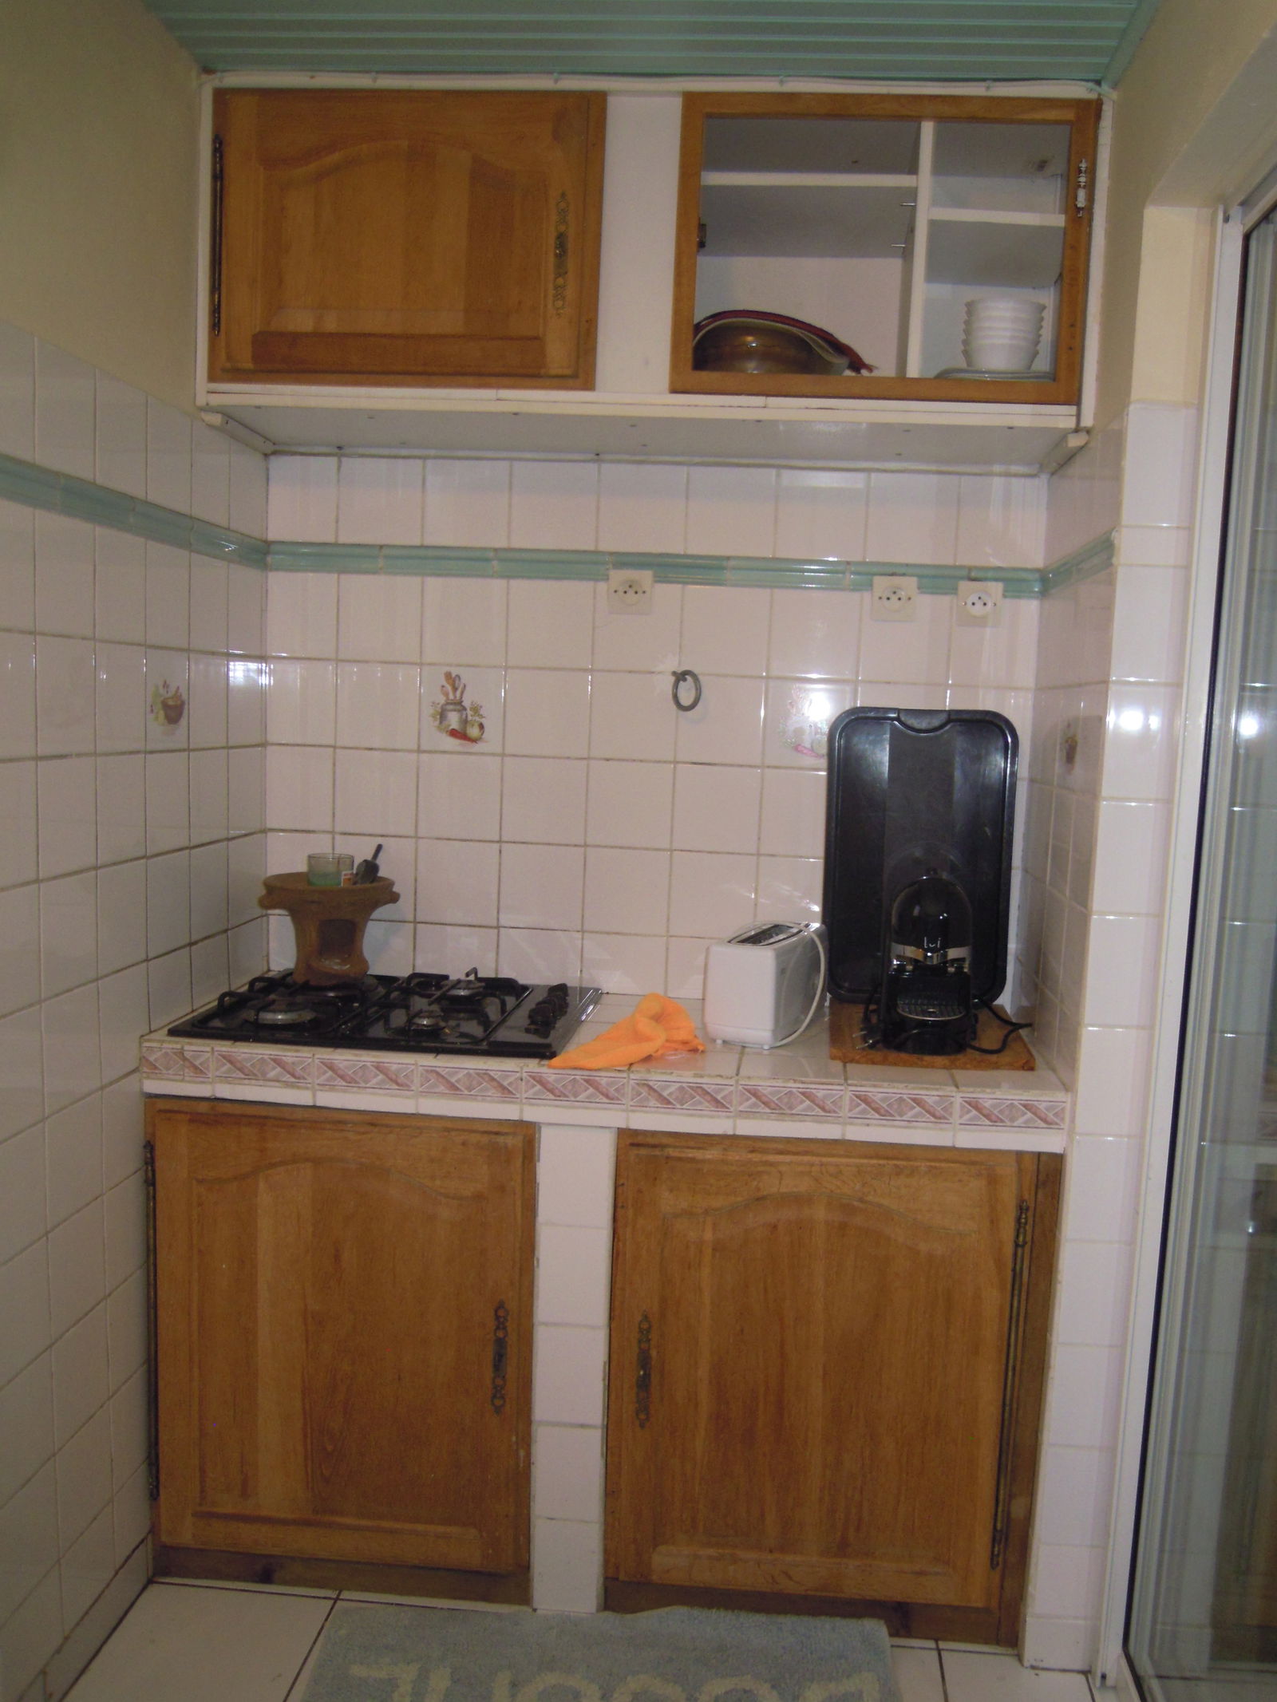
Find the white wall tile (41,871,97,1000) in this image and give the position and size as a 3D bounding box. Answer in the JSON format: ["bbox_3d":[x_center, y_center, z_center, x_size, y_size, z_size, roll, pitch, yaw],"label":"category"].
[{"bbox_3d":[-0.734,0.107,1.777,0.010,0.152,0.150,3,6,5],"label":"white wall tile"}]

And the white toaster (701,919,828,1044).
[{"bbox_3d":[0.211,0.209,2.244,0.114,0.157,0.295,5,6,22],"label":"white toaster"}]

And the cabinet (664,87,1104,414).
[{"bbox_3d":[0.357,-0.853,2.099,0.566,0.407,0.398,3,6,6],"label":"cabinet"}]

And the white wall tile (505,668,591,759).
[{"bbox_3d":[-0.158,-0.242,2.423,0.150,0.151,0.008,3,6,6],"label":"white wall tile"}]

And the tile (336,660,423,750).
[{"bbox_3d":[-0.459,-0.256,2.430,0.150,0.150,0.010,2,6,6],"label":"tile"}]

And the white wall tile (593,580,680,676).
[{"bbox_3d":[0.000,-0.386,2.391,0.150,0.150,0.008,3,6,6],"label":"white wall tile"}]

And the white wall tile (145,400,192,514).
[{"bbox_3d":[-0.695,-0.587,2.056,0.008,0.149,0.150,3,6,6],"label":"white wall tile"}]

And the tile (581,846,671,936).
[{"bbox_3d":[-0.018,0.072,2.439,0.150,0.151,0.008,3,6,6],"label":"tile"}]

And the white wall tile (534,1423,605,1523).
[{"bbox_3d":[-0.102,0.917,2.030,0.103,0.150,0.010,2,6,6],"label":"white wall tile"}]

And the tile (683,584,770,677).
[{"bbox_3d":[0.152,-0.379,2.374,0.150,0.150,0.008,3,6,6],"label":"tile"}]

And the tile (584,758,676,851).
[{"bbox_3d":[-0.015,-0.082,2.400,0.150,0.150,0.010,2,6,6],"label":"tile"}]

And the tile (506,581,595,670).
[{"bbox_3d":[-0.152,-0.394,2.407,0.150,0.150,0.008,3,6,6],"label":"tile"}]

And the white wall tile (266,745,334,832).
[{"bbox_3d":[-0.610,-0.112,2.486,0.130,0.151,0.008,3,6,6],"label":"white wall tile"}]

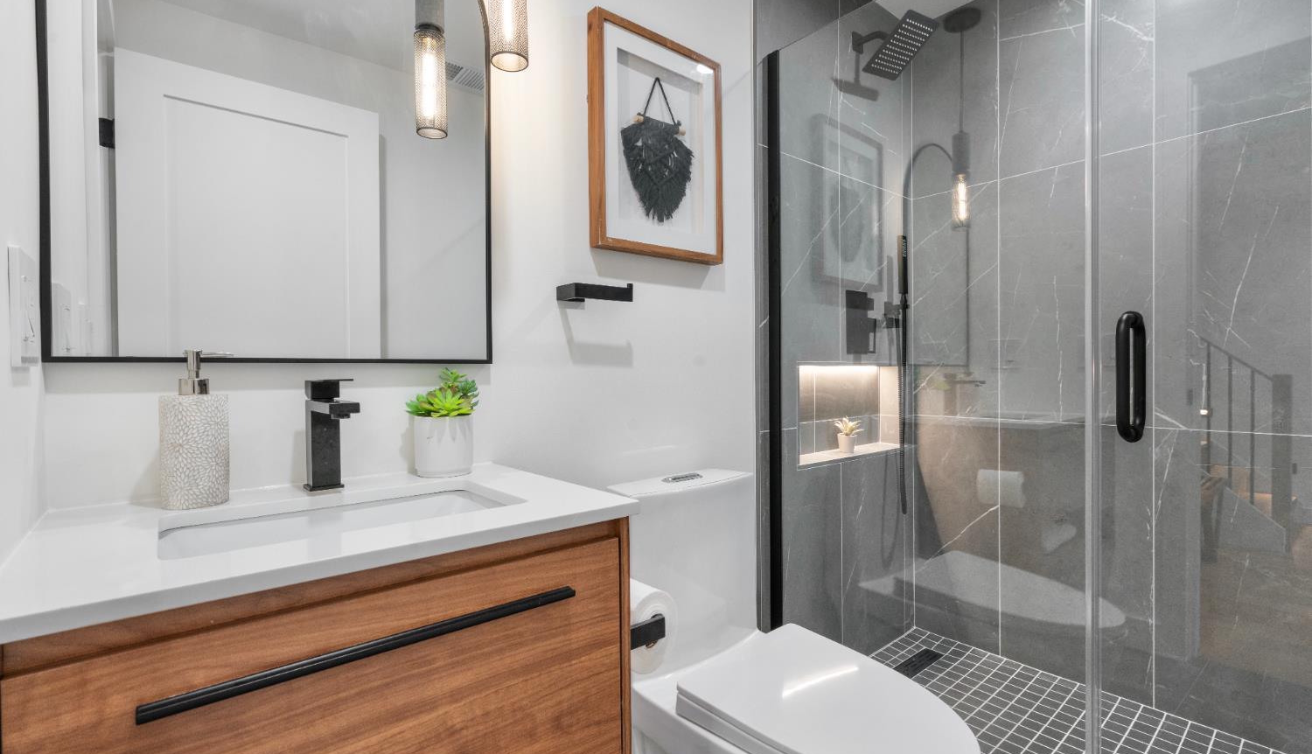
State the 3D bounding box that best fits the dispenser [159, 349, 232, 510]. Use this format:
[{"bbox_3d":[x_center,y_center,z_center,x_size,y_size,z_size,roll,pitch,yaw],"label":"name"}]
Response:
[{"bbox_3d":[-0.622,0.068,0.793,0.081,0.209,0.074,-1,1,-40],"label":"dispenser"}]

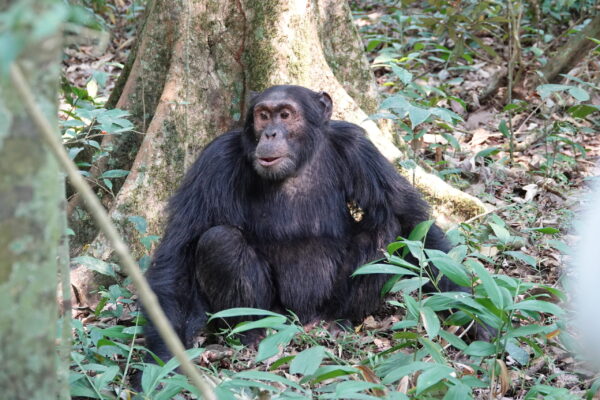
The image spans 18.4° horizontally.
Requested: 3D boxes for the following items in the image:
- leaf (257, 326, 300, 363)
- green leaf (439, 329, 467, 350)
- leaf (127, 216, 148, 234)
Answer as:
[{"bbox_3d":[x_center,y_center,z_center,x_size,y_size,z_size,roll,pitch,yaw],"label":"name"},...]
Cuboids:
[{"bbox_3d":[-0.054,0.371,4.800,0.060,0.025,0.136,39,61,23],"label":"leaf"},{"bbox_3d":[0.391,0.359,4.750,0.088,0.015,0.035,36,61,27],"label":"green leaf"},{"bbox_3d":[-0.474,0.074,5.400,0.050,0.020,0.075,-36,54,-27],"label":"leaf"}]

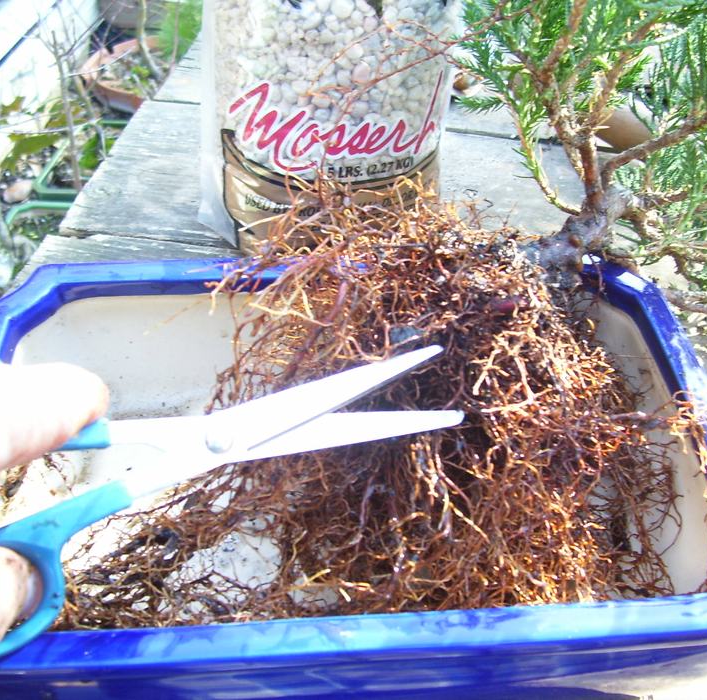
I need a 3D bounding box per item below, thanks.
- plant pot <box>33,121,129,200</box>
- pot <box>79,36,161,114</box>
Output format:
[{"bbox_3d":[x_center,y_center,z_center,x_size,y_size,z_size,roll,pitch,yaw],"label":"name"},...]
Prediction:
[{"bbox_3d":[-0.275,-0.212,1.148,0.190,0.060,0.168,5,44,4],"label":"plant pot"},{"bbox_3d":[-0.286,-0.395,1.346,0.202,0.047,0.202,0,44,0],"label":"pot"}]

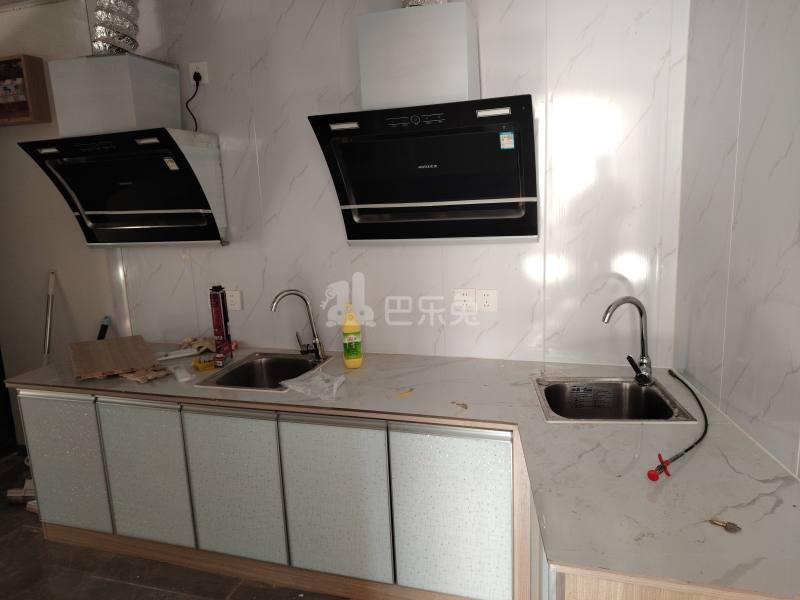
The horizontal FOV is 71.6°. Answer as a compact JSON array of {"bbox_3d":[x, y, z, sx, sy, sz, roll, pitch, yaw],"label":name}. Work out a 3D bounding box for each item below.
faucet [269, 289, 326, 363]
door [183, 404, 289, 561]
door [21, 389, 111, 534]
[{"bbox_3d":[-0.423,0.112,2.333,0.216,0.319,0.062,-6,11,-17],"label":"faucet"},{"bbox_3d":[-0.566,0.640,1.940,0.381,0.561,0.020,1,11,18],"label":"door"},{"bbox_3d":[-1.295,0.632,2.173,0.382,0.567,0.020,1,11,18],"label":"door"}]

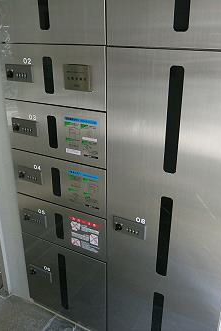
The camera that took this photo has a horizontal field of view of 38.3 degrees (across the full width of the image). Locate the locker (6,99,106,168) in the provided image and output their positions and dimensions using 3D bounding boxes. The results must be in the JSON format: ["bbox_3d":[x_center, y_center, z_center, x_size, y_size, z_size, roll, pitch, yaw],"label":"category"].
[{"bbox_3d":[-0.119,-0.209,1.460,0.487,0.221,0.450,12,25,26],"label":"locker"}]

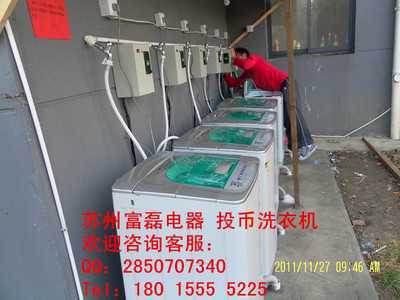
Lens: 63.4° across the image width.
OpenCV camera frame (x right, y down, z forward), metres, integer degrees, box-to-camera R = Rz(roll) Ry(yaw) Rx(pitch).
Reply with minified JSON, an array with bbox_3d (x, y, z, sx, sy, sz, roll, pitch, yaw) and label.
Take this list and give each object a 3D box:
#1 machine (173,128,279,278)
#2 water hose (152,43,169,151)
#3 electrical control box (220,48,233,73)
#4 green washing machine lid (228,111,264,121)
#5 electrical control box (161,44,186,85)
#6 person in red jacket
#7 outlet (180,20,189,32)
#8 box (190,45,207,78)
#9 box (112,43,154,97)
[{"bbox_3d":[0.215,0.325,2.186,0.565,0.855,0.535,1,17,16],"label":"machine"},{"bbox_3d":[-0.274,-0.378,2.359,0.120,0.760,0.120,1,17,16],"label":"water hose"},{"bbox_3d":[0.323,-1.162,4.199,0.215,0.288,0.125,-1,16,9],"label":"electrical control box"},{"bbox_3d":[0.385,-0.294,2.711,0.280,0.030,0.380,1,17,16],"label":"green washing machine lid"},{"bbox_3d":[-0.208,-0.677,2.594,0.128,0.290,0.220,1,17,16],"label":"electrical control box"},{"bbox_3d":[0.933,-0.600,4.275,1.170,1.500,0.520,1,17,16],"label":"person in red jacket"},{"bbox_3d":[-0.146,-1.133,2.957,0.045,0.088,0.088,1,17,16],"label":"outlet"},{"bbox_3d":[-0.027,-0.859,3.187,0.125,0.288,0.220,1,17,16],"label":"box"},{"bbox_3d":[-0.396,-0.487,1.975,0.132,0.290,0.220,1,17,16],"label":"box"}]

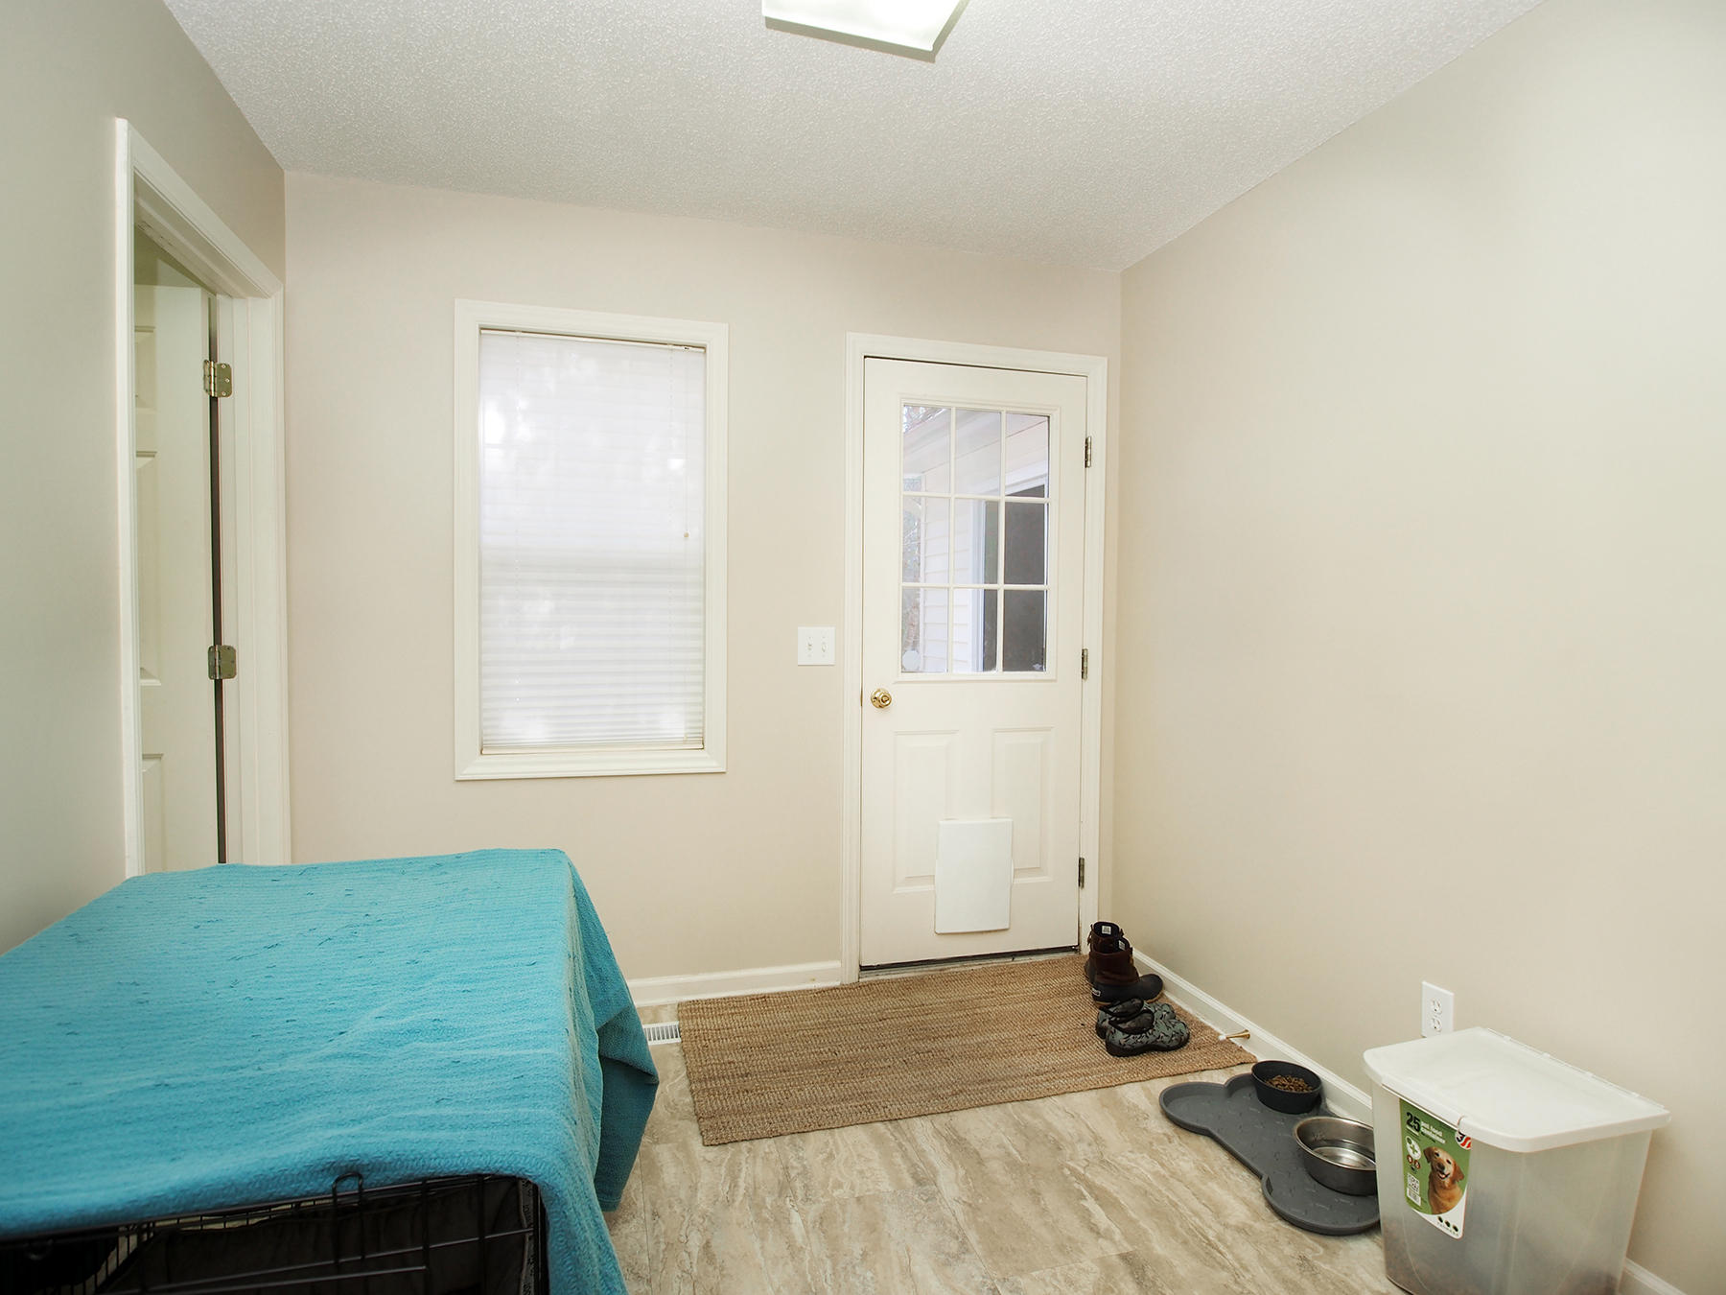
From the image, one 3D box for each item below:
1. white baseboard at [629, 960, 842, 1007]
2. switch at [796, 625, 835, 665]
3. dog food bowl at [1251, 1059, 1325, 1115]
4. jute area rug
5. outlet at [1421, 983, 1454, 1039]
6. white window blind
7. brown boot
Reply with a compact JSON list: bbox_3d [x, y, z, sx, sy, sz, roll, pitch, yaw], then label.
[{"bbox_3d":[-0.839,1.074,2.752,1.592,0.083,0.016,0,2,-16],"label":"white baseboard"},{"bbox_3d":[-0.149,-0.004,2.915,0.123,0.125,0.012,0,2,-16],"label":"switch"},{"bbox_3d":[1.063,1.109,2.254,0.160,0.062,0.160,0,2,0],"label":"dog food bowl"},{"bbox_3d":[0.246,1.121,2.628,1.500,0.012,0.795,0,2,-16],"label":"jute area rug"},{"bbox_3d":[1.264,0.811,1.976,0.010,0.124,0.078,0,2,-16],"label":"outlet"},{"bbox_3d":[-0.813,-0.306,2.746,0.651,1.256,0.030,0,2,-16],"label":"white window blind"},{"bbox_3d":[0.820,1.014,2.944,0.270,0.200,0.270,0,2,-16],"label":"brown boot"}]

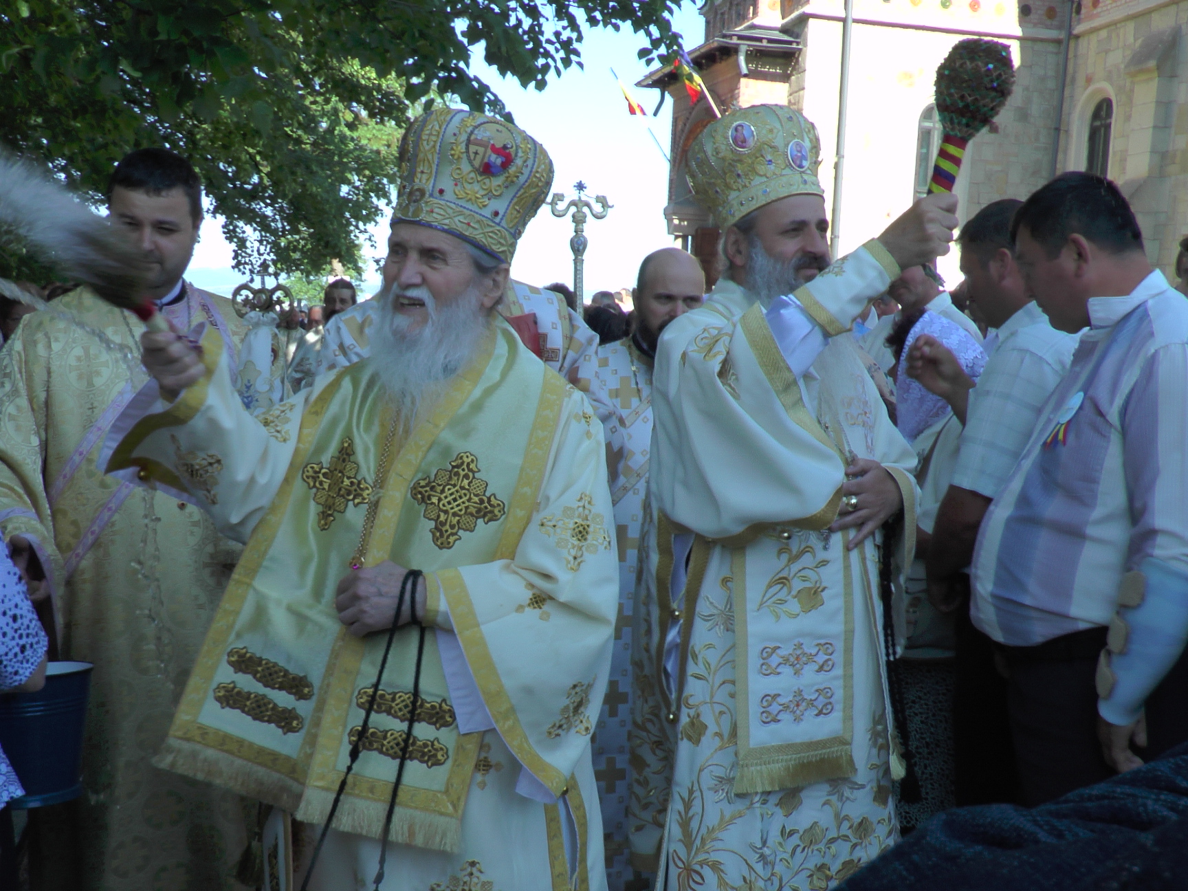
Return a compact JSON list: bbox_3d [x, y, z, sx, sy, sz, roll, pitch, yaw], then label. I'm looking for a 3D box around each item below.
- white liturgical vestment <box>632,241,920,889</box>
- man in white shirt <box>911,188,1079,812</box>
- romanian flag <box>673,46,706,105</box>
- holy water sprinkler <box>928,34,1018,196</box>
[{"bbox_3d":[0.348,0.407,2.386,0.570,1.500,0.530,-2,8,-33],"label":"white liturgical vestment"},{"bbox_3d":[0.831,0.361,2.599,0.440,1.720,0.500,4,7,12],"label":"man in white shirt"},{"bbox_3d":[0.974,-3.777,13.000,0.420,0.620,0.250,3,7,6],"label":"romanian flag"},{"bbox_3d":[0.611,-0.528,2.130,0.128,0.320,0.128,9,14,-34],"label":"holy water sprinkler"}]

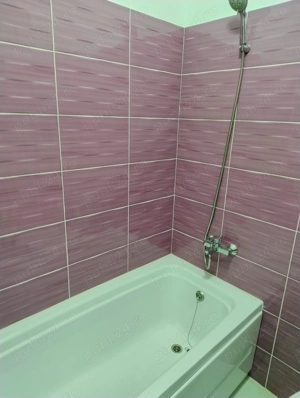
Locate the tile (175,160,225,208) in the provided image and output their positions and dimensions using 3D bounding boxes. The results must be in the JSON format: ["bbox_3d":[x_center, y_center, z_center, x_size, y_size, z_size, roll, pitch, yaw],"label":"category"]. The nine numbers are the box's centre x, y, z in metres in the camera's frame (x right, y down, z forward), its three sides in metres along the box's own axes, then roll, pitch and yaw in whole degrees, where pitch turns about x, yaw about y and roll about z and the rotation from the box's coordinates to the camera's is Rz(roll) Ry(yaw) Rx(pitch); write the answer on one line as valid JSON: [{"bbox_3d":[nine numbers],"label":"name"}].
[{"bbox_3d":[0.309,-0.104,1.718,0.010,0.250,0.400,-13,22,-41],"label":"tile"}]

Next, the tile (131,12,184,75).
[{"bbox_3d":[0.044,-0.836,1.509,0.400,0.250,0.010,-13,23,-41],"label":"tile"}]

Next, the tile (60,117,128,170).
[{"bbox_3d":[-0.266,-0.287,1.392,0.400,0.250,0.010,-13,22,-41],"label":"tile"}]

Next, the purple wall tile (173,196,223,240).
[{"bbox_3d":[0.303,0.137,1.794,0.010,0.250,0.400,-13,23,-41],"label":"purple wall tile"}]

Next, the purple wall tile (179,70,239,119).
[{"bbox_3d":[0.326,-0.584,1.573,0.010,0.250,0.400,-13,23,-41],"label":"purple wall tile"}]

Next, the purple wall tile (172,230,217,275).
[{"bbox_3d":[0.295,0.368,1.865,0.010,0.230,0.400,-13,23,-41],"label":"purple wall tile"}]

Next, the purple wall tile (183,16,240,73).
[{"bbox_3d":[0.334,-0.824,1.500,0.010,0.250,0.400,-13,23,-41],"label":"purple wall tile"}]

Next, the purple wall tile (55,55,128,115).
[{"bbox_3d":[-0.258,-0.527,1.320,0.400,0.250,0.010,-13,22,-41],"label":"purple wall tile"}]

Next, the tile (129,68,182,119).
[{"bbox_3d":[0.037,-0.596,1.581,0.400,0.250,0.010,-13,22,-41],"label":"tile"}]

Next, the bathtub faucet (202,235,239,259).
[{"bbox_3d":[0.385,0.267,1.606,0.160,0.125,0.205,-13,23,-41],"label":"bathtub faucet"}]

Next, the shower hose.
[{"bbox_3d":[0.377,-0.143,1.467,0.105,1.165,0.090,-13,23,-41],"label":"shower hose"}]

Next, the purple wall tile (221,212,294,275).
[{"bbox_3d":[0.570,0.228,1.512,0.010,0.250,0.400,-13,22,-41],"label":"purple wall tile"}]

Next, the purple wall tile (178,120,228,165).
[{"bbox_3d":[0.316,-0.344,1.646,0.010,0.250,0.400,-13,22,-41],"label":"purple wall tile"}]

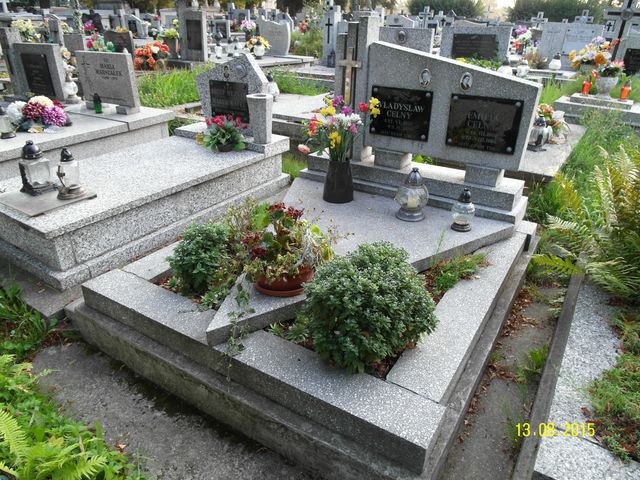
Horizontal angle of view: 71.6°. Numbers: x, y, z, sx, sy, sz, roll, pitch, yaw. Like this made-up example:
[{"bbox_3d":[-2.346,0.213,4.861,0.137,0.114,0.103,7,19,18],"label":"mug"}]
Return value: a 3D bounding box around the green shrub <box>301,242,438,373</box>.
[{"bbox_3d":[0.197,0.235,1.699,0.510,0.460,0.510,0,27,0],"label":"green shrub"}]

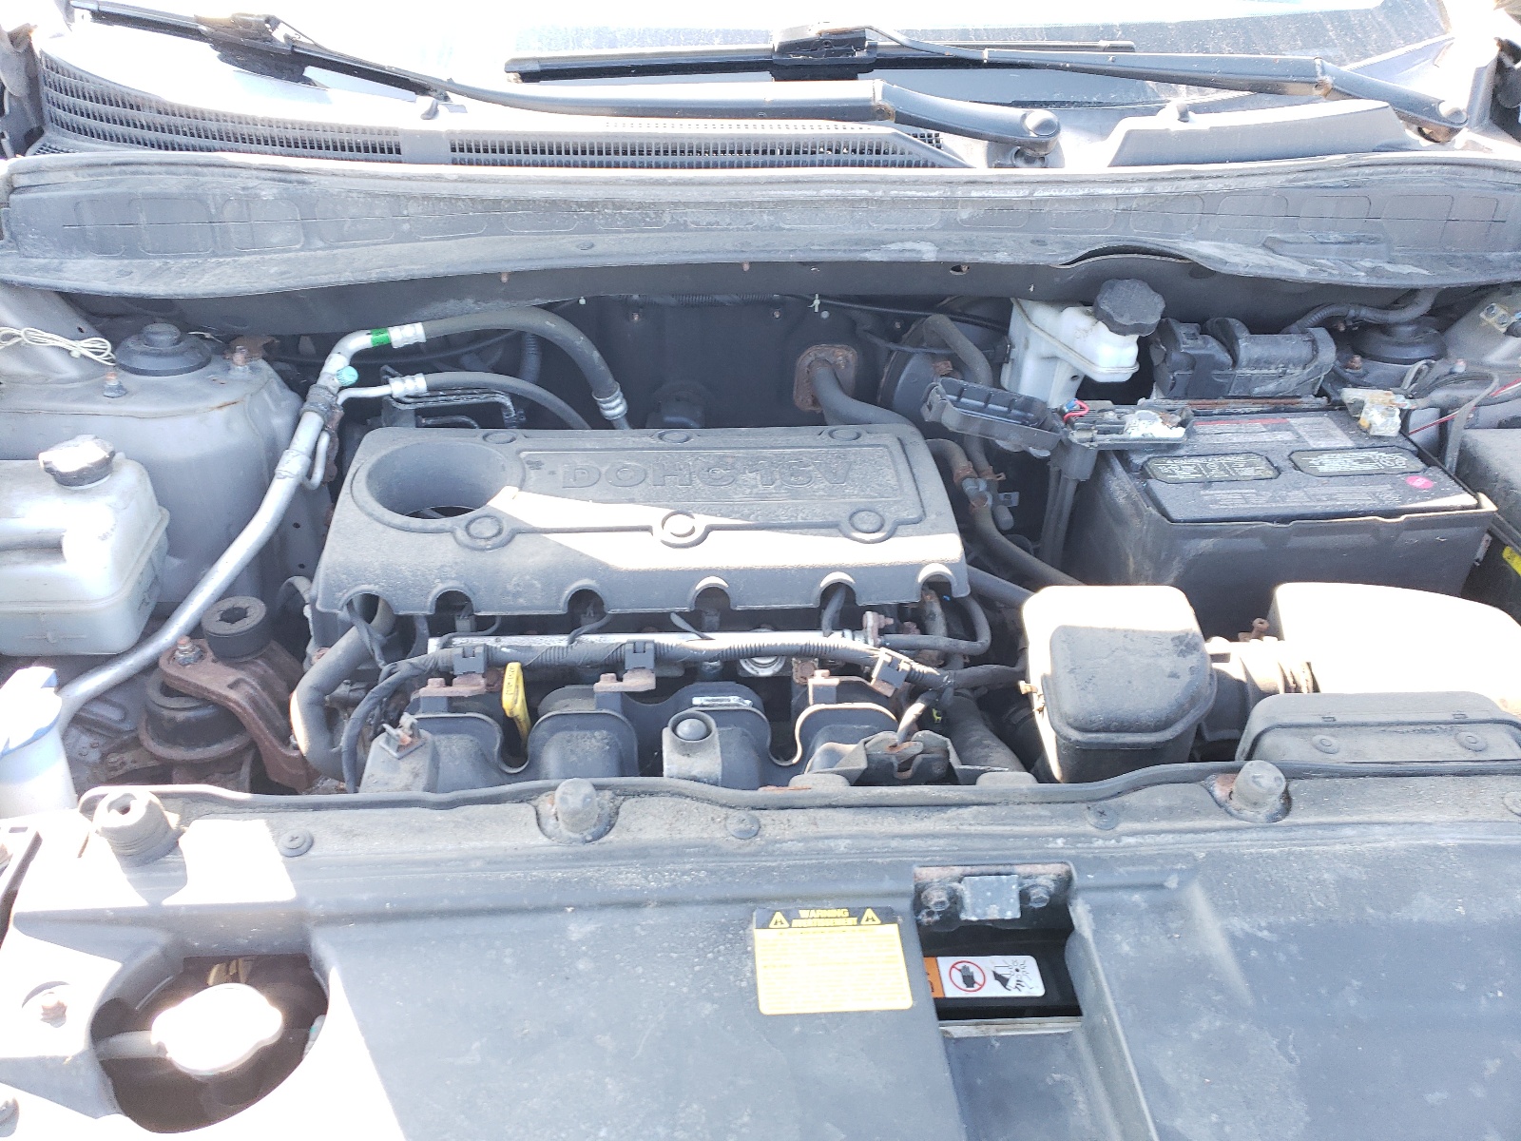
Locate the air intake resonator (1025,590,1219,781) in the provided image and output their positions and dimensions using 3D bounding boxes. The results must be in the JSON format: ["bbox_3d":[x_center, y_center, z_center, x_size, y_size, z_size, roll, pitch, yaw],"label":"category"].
[{"bbox_3d":[0.260,0.110,0.857,0.128,0.145,0.150,1,35,1],"label":"air intake resonator"}]

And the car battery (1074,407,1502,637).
[{"bbox_3d":[0.439,-0.007,1.035,0.270,0.222,0.176,-3,35,-6],"label":"car battery"}]

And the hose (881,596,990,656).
[{"bbox_3d":[0.137,0.044,0.888,0.085,0.040,0.045,-1,34,-4],"label":"hose"}]

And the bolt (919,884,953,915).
[{"bbox_3d":[0.103,0.194,0.672,0.018,0.018,0.013,-1,9,-4],"label":"bolt"}]

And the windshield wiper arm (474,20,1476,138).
[{"bbox_3d":[0.216,-0.477,1.111,0.925,0.090,0.100,-2,35,-5],"label":"windshield wiper arm"}]

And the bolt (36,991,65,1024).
[{"bbox_3d":[-0.382,0.235,0.615,0.015,0.012,0.015,-1,34,-4],"label":"bolt"}]

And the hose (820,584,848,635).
[{"bbox_3d":[0.058,0.030,0.887,0.023,0.048,0.020,-1,34,-4],"label":"hose"}]

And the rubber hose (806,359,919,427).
[{"bbox_3d":[0.093,-0.160,1.060,0.098,0.055,0.070,-1,34,-4],"label":"rubber hose"}]

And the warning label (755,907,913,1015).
[{"bbox_3d":[0.039,0.215,0.635,0.081,0.003,0.068,-1,34,-3],"label":"warning label"}]

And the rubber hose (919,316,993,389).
[{"bbox_3d":[0.181,-0.199,1.050,0.063,0.065,0.045,-1,34,-4],"label":"rubber hose"}]

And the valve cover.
[{"bbox_3d":[-0.088,-0.047,0.930,0.487,0.072,0.204,-1,34,-4],"label":"valve cover"}]

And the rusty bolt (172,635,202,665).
[{"bbox_3d":[-0.447,0.063,0.890,0.022,0.017,0.022,-1,34,-4],"label":"rusty bolt"}]

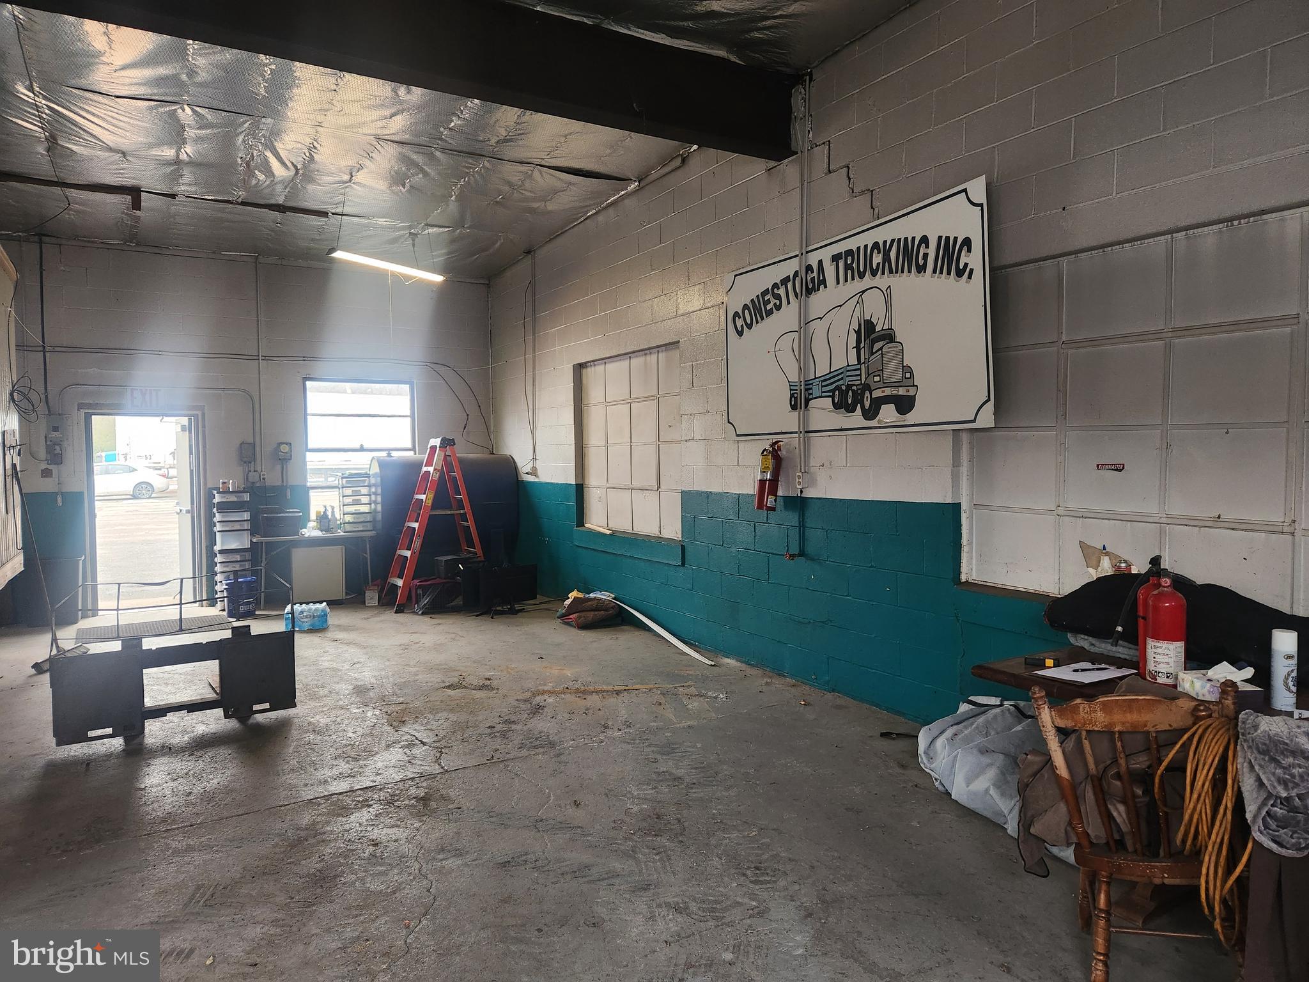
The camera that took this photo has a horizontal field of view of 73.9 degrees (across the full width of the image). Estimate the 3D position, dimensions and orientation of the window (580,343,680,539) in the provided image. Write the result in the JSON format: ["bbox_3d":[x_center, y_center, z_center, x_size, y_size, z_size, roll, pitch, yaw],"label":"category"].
[{"bbox_3d":[-0.218,-0.437,7.926,0.100,1.620,2.000,-2,3,-30],"label":"window"}]

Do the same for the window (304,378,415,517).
[{"bbox_3d":[-3.392,-0.478,10.084,1.230,1.600,0.100,-2,3,-30],"label":"window"}]

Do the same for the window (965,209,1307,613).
[{"bbox_3d":[2.207,-0.284,3.809,0.100,1.620,2.050,-2,3,-30],"label":"window"}]

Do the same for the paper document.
[{"bbox_3d":[1.582,0.665,3.192,0.285,0.006,0.210,-2,3,-30],"label":"paper document"}]

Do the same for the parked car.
[{"bbox_3d":[-20.685,-0.424,32.277,4.650,1.450,1.800,-2,3,-36],"label":"parked car"}]

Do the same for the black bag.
[{"bbox_3d":[2.085,0.502,3.294,0.450,0.300,1.080,-2,3,-30],"label":"black bag"}]

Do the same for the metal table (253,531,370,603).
[{"bbox_3d":[-3.744,0.836,9.537,1.220,0.740,0.600,-2,3,-30],"label":"metal table"}]

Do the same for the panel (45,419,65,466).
[{"bbox_3d":[-5.859,-0.491,8.502,0.160,0.480,0.130,-2,3,-30],"label":"panel"}]

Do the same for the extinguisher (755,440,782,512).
[{"bbox_3d":[0.775,-0.101,5.911,0.140,0.480,0.170,-5,12,-30],"label":"extinguisher"}]

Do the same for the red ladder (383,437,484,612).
[{"bbox_3d":[-2.259,0.321,9.171,1.100,1.750,0.540,-2,3,-30],"label":"red ladder"}]

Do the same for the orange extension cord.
[{"bbox_3d":[1.388,0.860,2.200,0.220,0.550,0.140,0,3,13],"label":"orange extension cord"}]

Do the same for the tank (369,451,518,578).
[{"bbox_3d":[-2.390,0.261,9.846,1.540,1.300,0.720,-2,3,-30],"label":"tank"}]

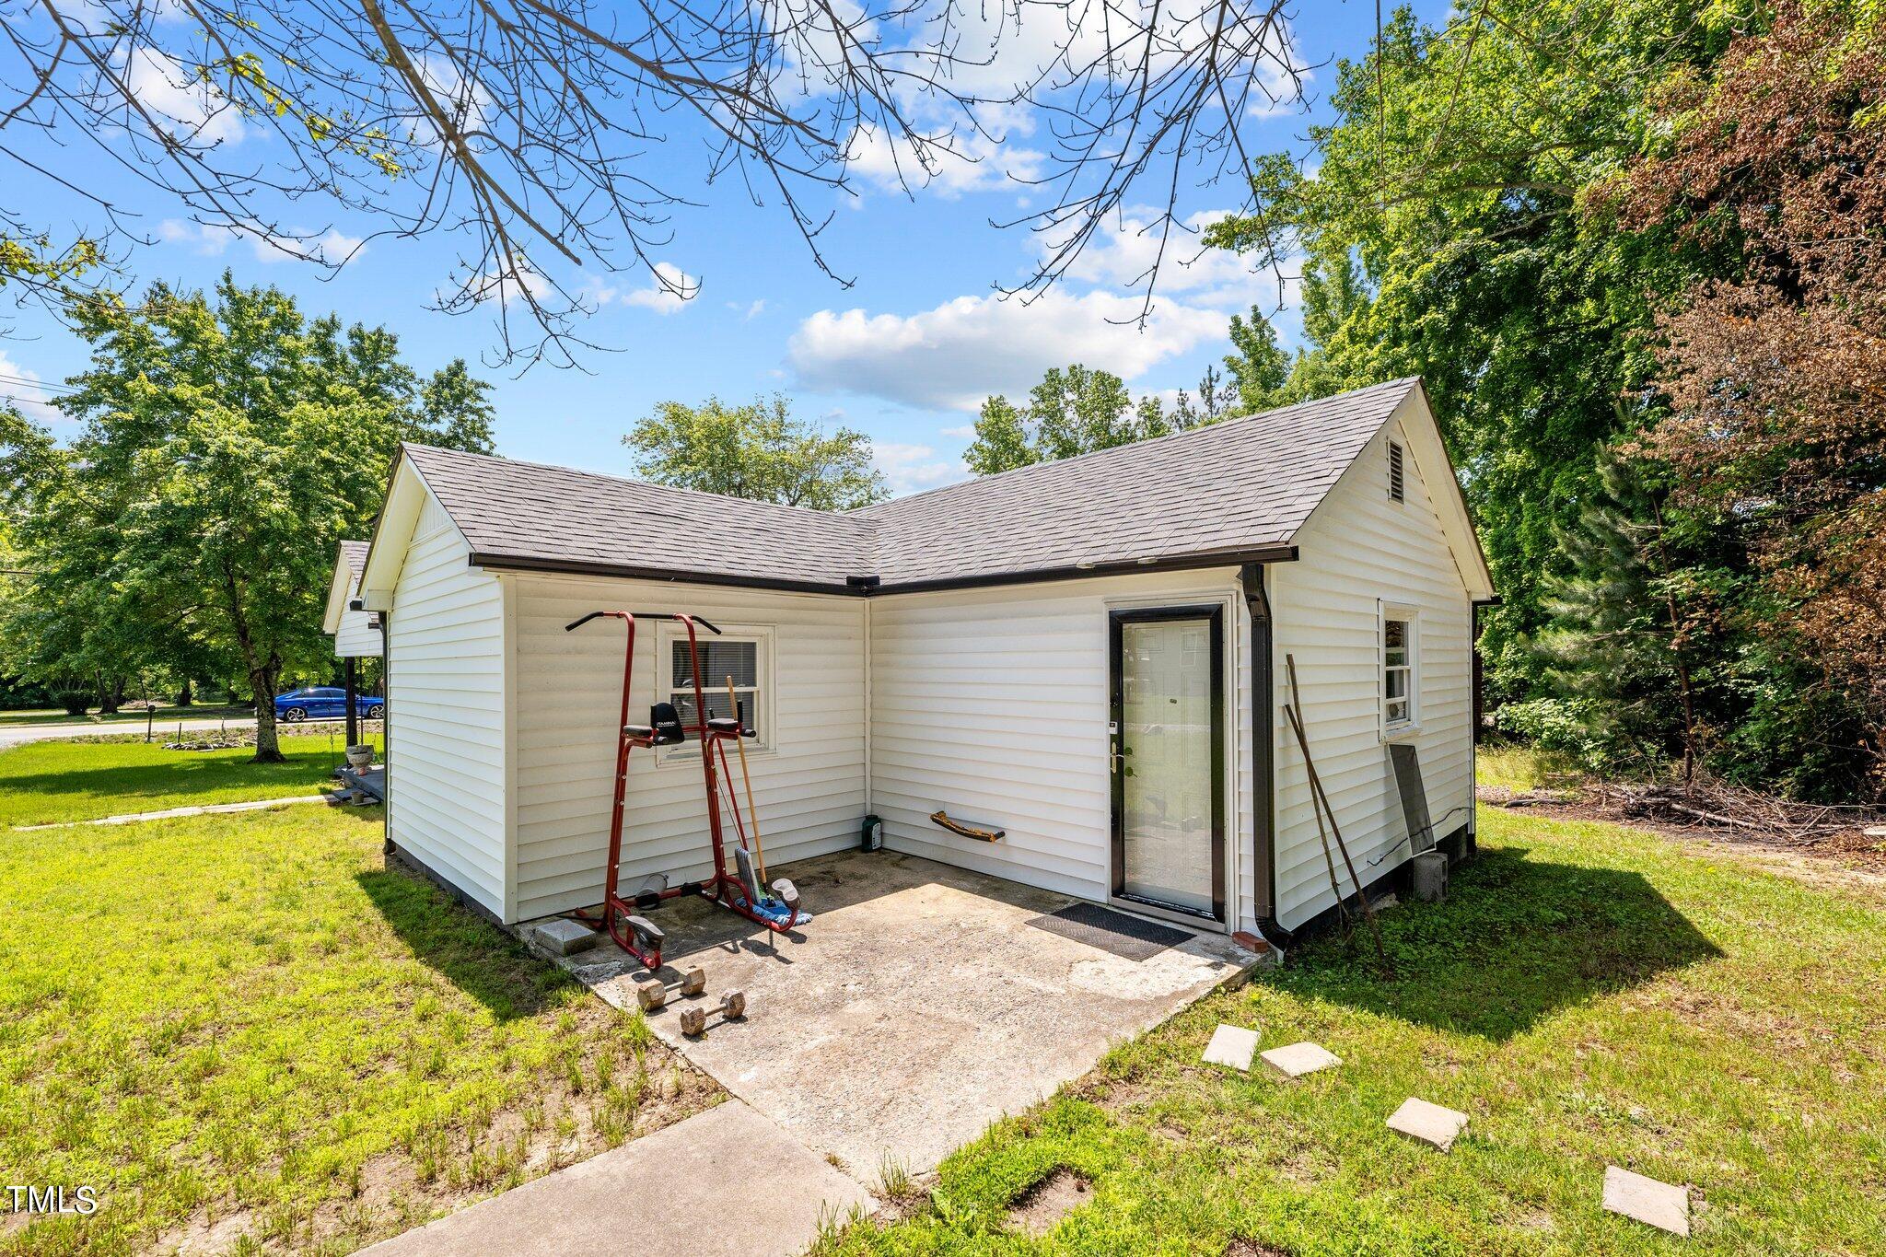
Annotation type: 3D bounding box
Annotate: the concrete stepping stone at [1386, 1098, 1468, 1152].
[{"bbox_3d":[1.962,2.014,2.963,0.300,0.045,0.210,1,-2,-44],"label":"concrete stepping stone"}]

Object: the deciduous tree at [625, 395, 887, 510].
[{"bbox_3d":[-6.661,-2.503,26.000,9.500,11.500,9.500,0,-2,0],"label":"deciduous tree"}]

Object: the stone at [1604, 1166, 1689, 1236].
[{"bbox_3d":[2.428,1.990,2.529,0.210,0.045,0.300,-2,-2,42],"label":"stone"}]

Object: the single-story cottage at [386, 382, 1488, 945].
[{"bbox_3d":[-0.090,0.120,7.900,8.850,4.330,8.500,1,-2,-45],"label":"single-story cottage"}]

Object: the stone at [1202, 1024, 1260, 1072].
[{"bbox_3d":[1.406,2.046,3.549,0.200,0.045,0.380,-1,-2,30],"label":"stone"}]

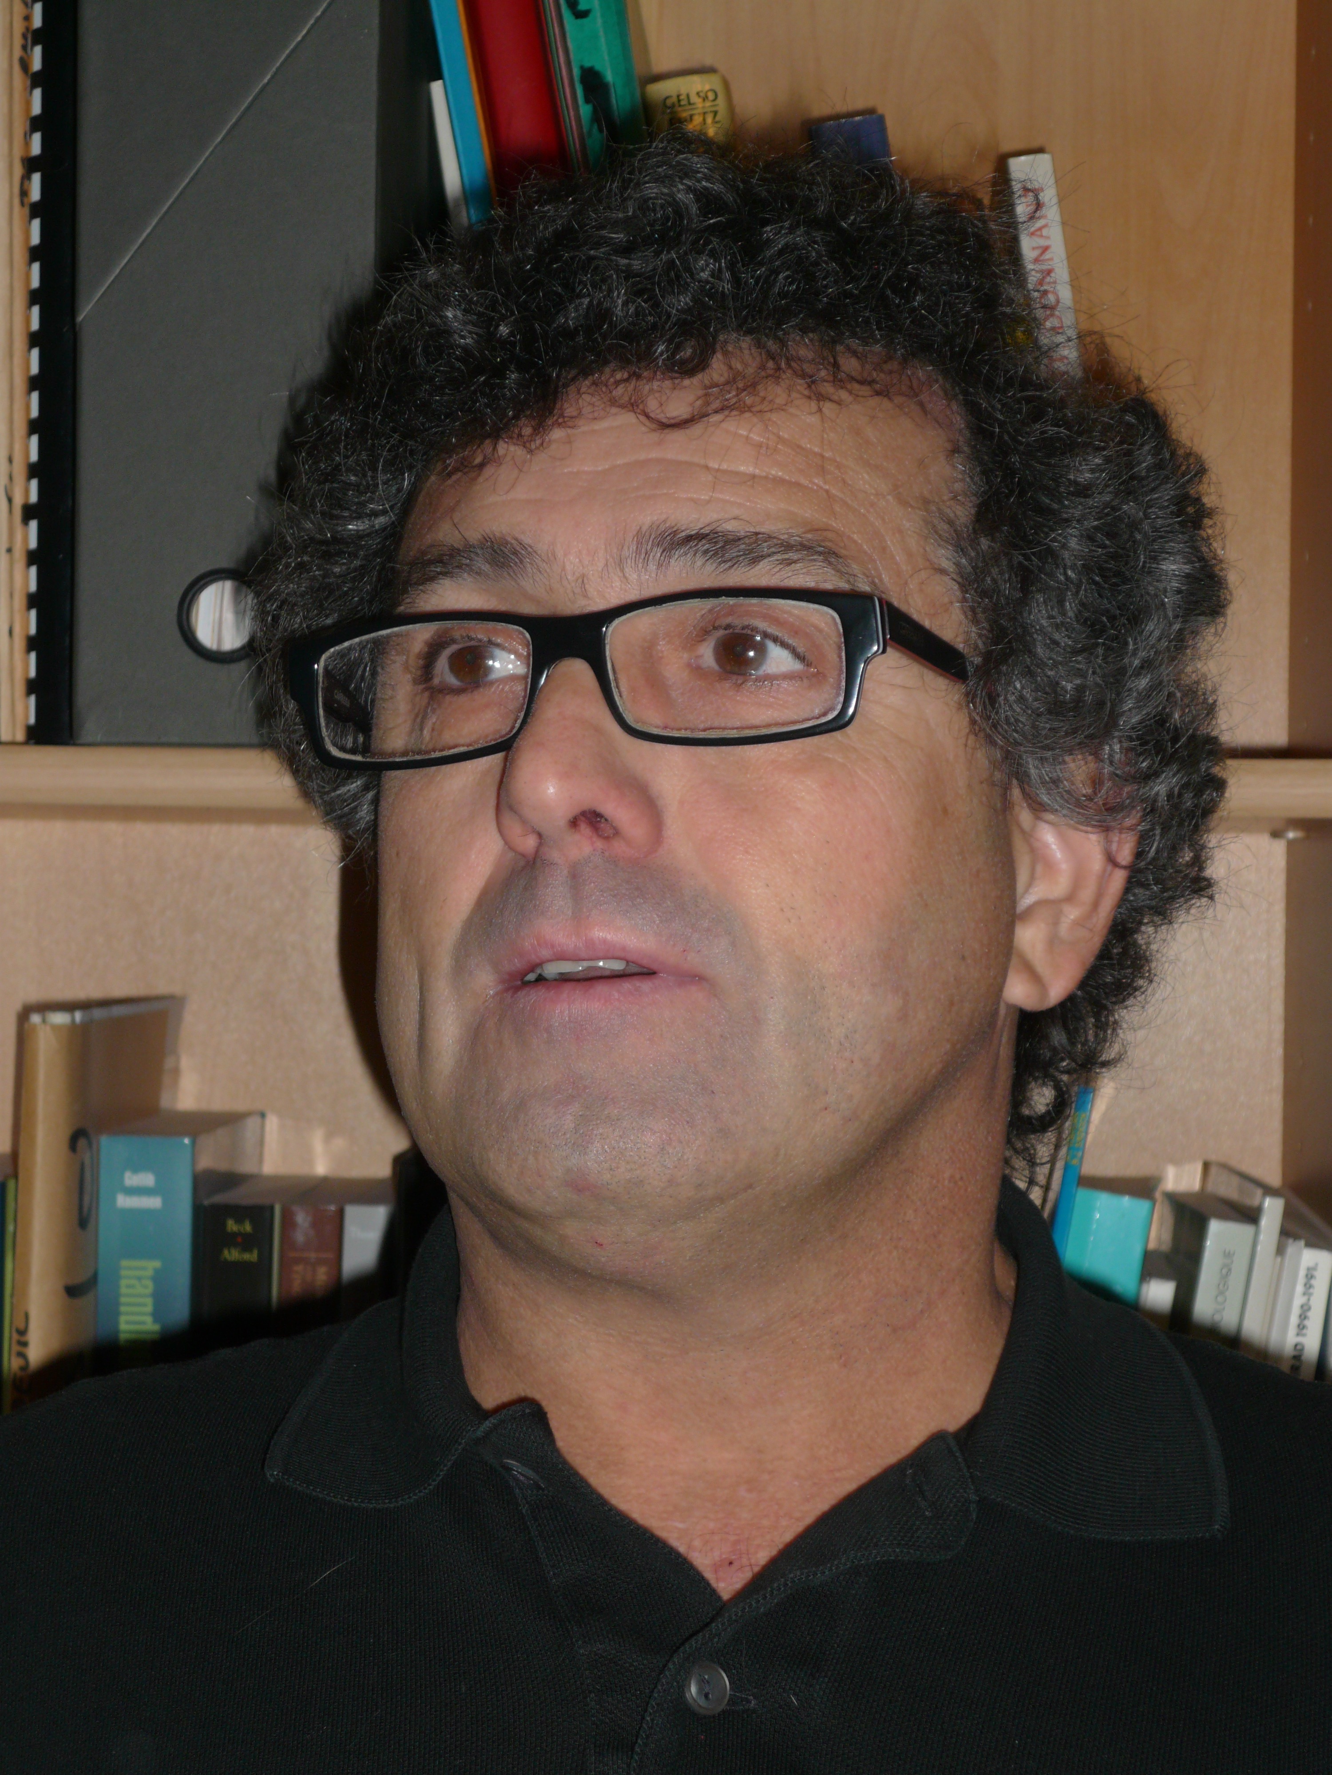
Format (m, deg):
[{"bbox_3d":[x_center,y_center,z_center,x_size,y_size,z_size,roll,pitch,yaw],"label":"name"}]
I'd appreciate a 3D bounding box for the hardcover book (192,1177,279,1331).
[{"bbox_3d":[-0.145,0.225,1.420,0.030,0.232,0.153,1,-1,1],"label":"hardcover book"}]

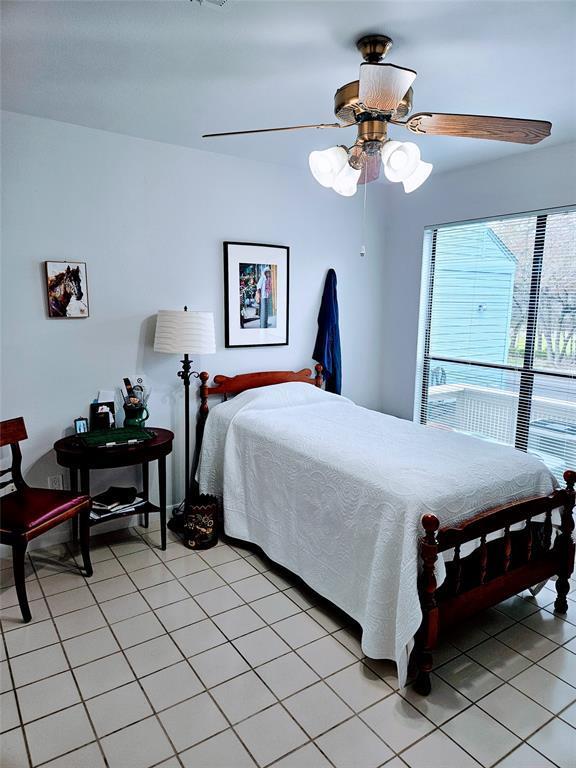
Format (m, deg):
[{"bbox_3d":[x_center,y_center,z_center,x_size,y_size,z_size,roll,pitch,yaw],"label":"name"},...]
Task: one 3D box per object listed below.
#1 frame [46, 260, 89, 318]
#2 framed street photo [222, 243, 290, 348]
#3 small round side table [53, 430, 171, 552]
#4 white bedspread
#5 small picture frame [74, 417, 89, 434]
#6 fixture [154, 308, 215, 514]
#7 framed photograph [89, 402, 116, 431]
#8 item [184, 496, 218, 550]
[{"bbox_3d":[-1.271,-0.542,2.948,0.216,0.311,0.025,-6,11,-33],"label":"frame"},{"bbox_3d":[-0.210,-0.628,3.656,0.527,0.713,0.025,-6,11,-33],"label":"framed street photo"},{"bbox_3d":[-0.994,0.660,2.986,0.649,0.710,0.598,0,9,0],"label":"small round side table"},{"bbox_3d":[0.382,0.561,2.978,1.186,0.902,1.886,-6,11,-33],"label":"white bedspread"},{"bbox_3d":[-1.216,0.245,3.008,0.070,0.098,0.035,-6,11,-33],"label":"small picture frame"},{"bbox_3d":[-0.633,0.240,3.259,0.385,1.452,0.385,-6,11,-33],"label":"fixture"},{"bbox_3d":[-1.117,0.200,3.074,0.139,0.167,0.046,-6,11,-33],"label":"framed photograph"},{"bbox_3d":[-0.541,0.850,3.152,0.213,0.284,0.213,0,9,0],"label":"item"}]

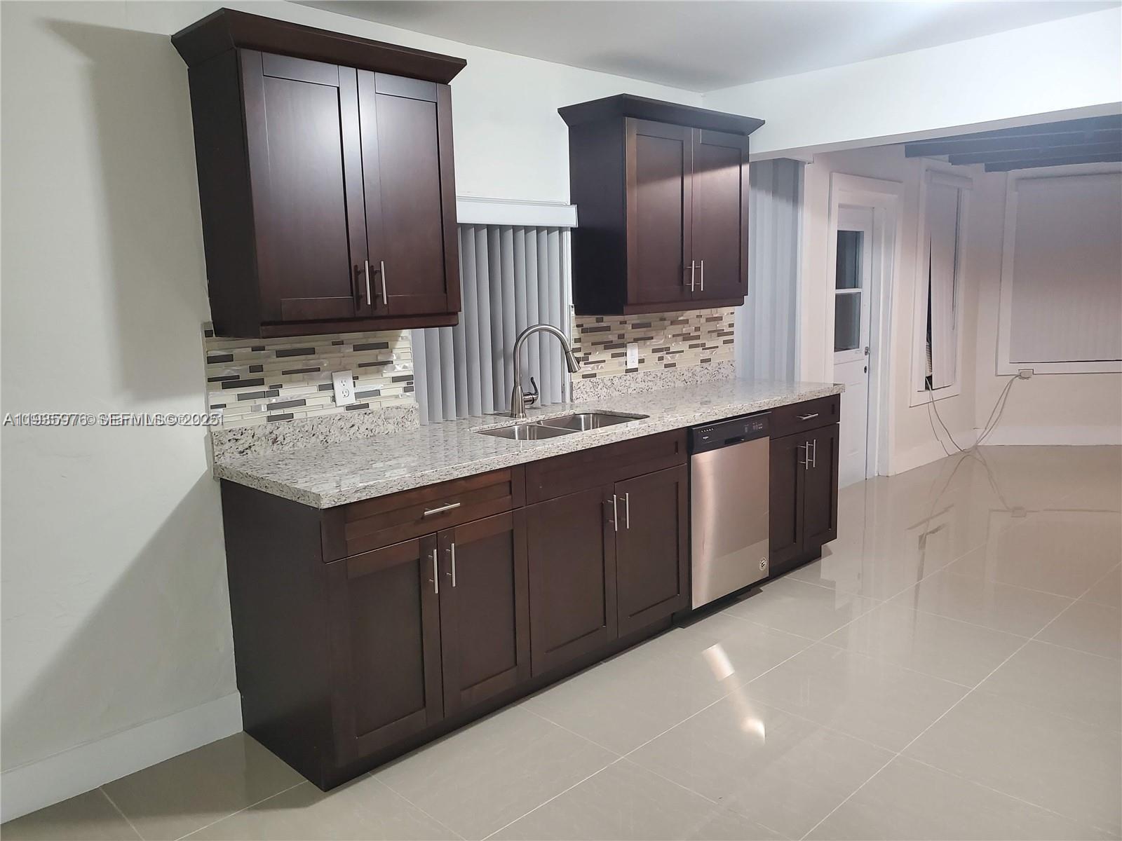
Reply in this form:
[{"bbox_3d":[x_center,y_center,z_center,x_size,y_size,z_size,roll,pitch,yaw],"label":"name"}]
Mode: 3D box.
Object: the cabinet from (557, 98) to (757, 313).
[{"bbox_3d":[0.492,-0.945,3.876,1.011,0.871,0.365,-10,12,-44],"label":"cabinet"}]

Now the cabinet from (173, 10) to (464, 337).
[{"bbox_3d":[-0.711,-0.732,2.714,0.830,0.881,0.360,-10,12,-44],"label":"cabinet"}]

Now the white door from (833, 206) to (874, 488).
[{"bbox_3d":[1.940,-0.489,5.734,0.652,1.940,0.050,-10,12,-44],"label":"white door"}]

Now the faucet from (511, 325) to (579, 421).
[{"bbox_3d":[-0.058,-0.203,3.438,0.290,0.375,0.130,3,10,27],"label":"faucet"}]

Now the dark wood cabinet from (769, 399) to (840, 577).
[{"bbox_3d":[0.976,0.300,4.315,0.646,0.874,0.630,-10,12,-44],"label":"dark wood cabinet"}]

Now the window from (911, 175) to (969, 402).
[{"bbox_3d":[2.896,-1.036,6.482,0.960,1.730,0.090,-10,12,-44],"label":"window"}]

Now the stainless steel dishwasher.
[{"bbox_3d":[0.544,0.365,3.870,0.601,0.810,0.605,-10,12,-44],"label":"stainless steel dishwasher"}]

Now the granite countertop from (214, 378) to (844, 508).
[{"bbox_3d":[0.156,0.000,3.439,2.870,0.045,0.670,-10,12,-44],"label":"granite countertop"}]

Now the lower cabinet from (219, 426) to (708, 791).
[{"bbox_3d":[-0.271,0.527,3.107,1.639,0.874,0.630,-10,12,-44],"label":"lower cabinet"}]

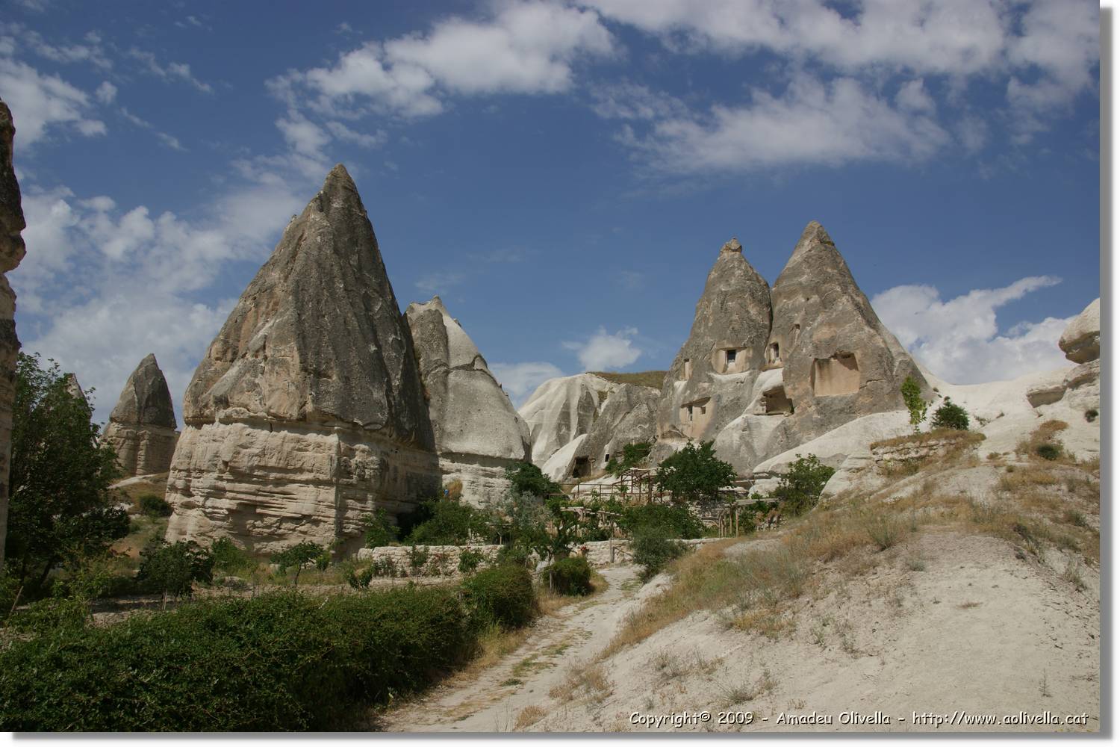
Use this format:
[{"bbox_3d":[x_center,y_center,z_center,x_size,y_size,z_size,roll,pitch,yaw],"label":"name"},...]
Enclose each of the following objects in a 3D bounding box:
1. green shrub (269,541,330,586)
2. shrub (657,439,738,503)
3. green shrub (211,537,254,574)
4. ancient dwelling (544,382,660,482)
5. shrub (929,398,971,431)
[{"bbox_3d":[-8.064,5.875,26.000,1.690,1.320,1.600,0,-11,0],"label":"green shrub"},{"bbox_3d":[9.558,6.887,59.000,5.600,4.430,5.200,-1,-8,9],"label":"shrub"},{"bbox_3d":[-10.529,5.877,27.000,1.270,1.210,1.300,0,-11,0],"label":"green shrub"},{"bbox_3d":[3.587,4.958,71.000,9.470,8.440,8.500,1,-8,-9],"label":"ancient dwelling"},{"bbox_3d":[20.444,2.132,44.000,2.000,1.700,1.860,-4,-9,25],"label":"shrub"}]

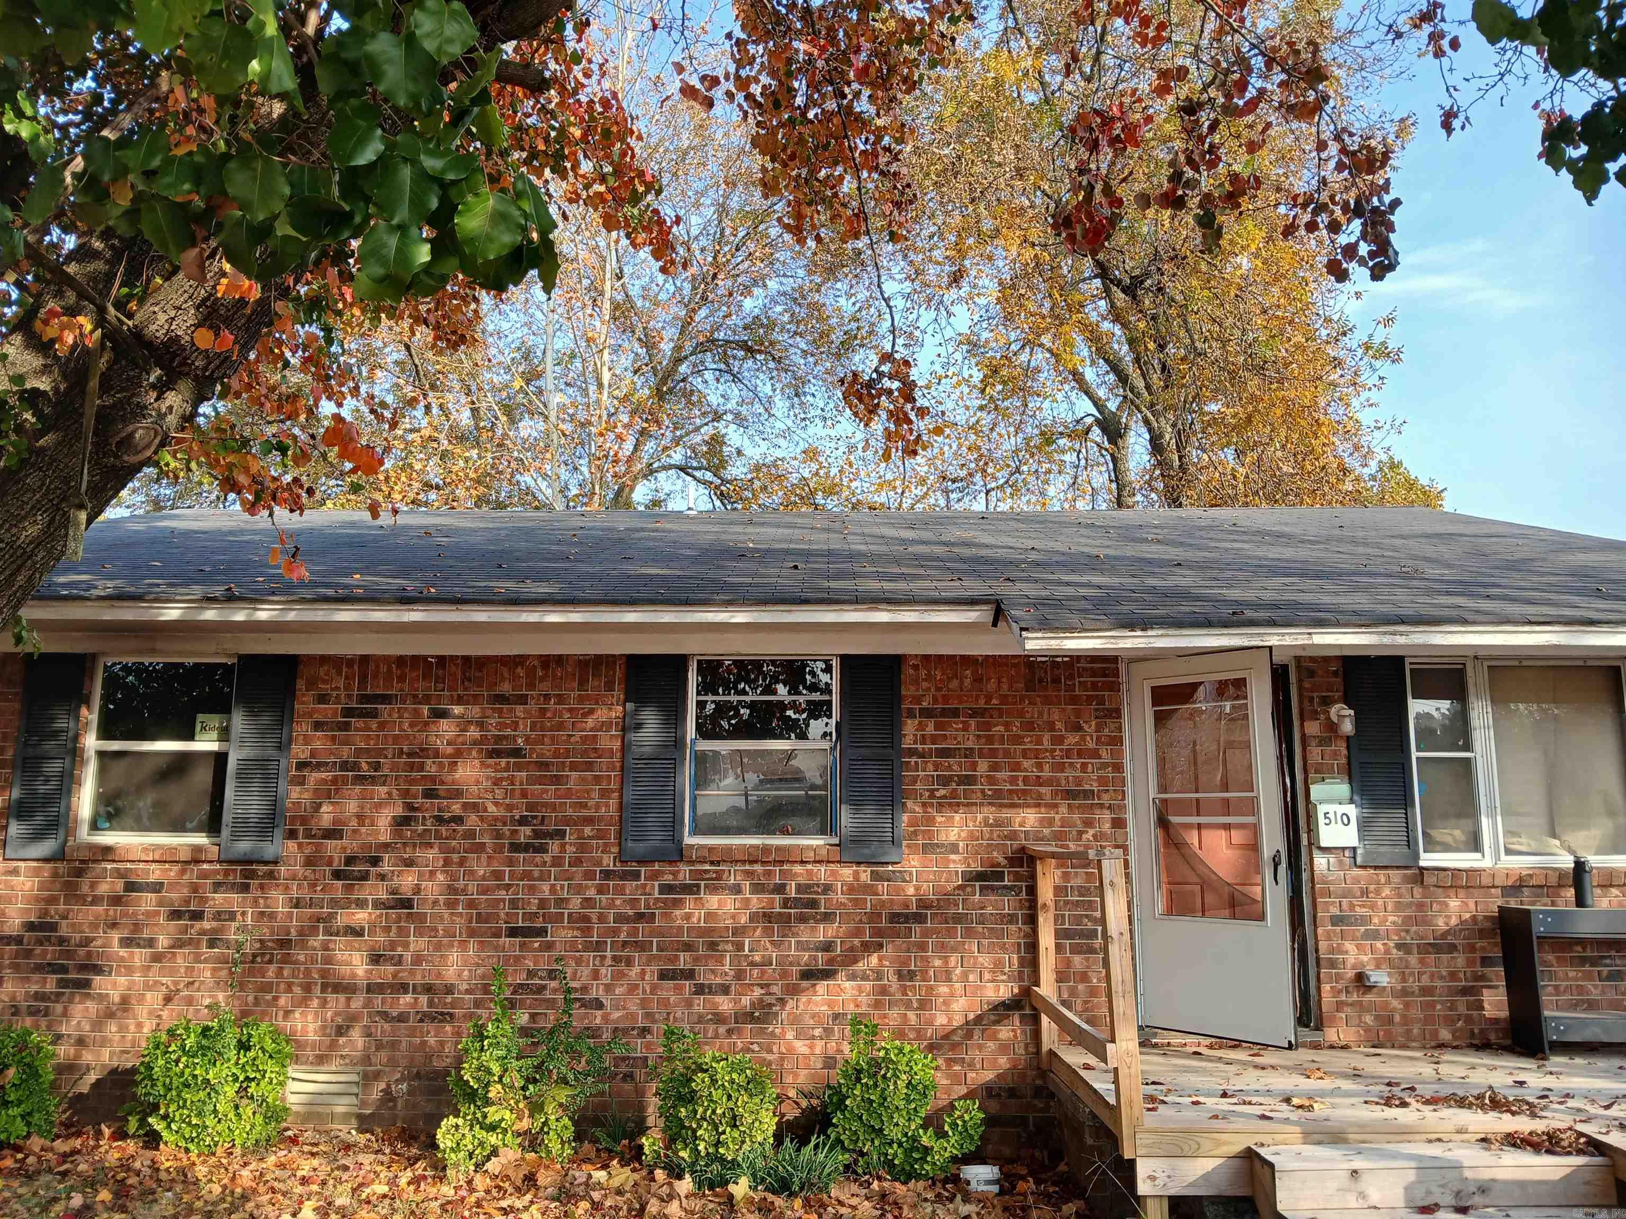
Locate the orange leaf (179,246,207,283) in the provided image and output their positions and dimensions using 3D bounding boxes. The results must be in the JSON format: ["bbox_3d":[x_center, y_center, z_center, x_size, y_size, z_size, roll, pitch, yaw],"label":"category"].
[{"bbox_3d":[-0.711,-0.396,1.400,0.031,0.040,0.020,3,-10,-15],"label":"orange leaf"}]

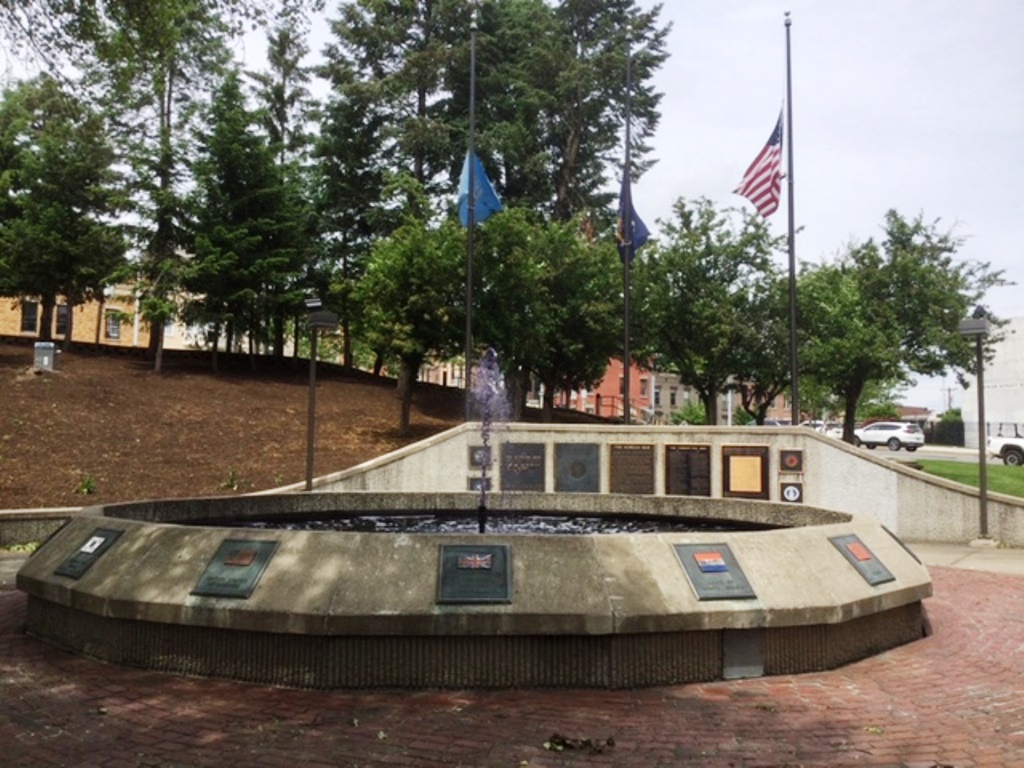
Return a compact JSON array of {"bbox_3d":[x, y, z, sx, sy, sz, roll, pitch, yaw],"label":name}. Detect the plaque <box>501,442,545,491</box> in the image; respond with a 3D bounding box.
[{"bbox_3d":[0.216,1.639,17.702,0.851,0.984,0.050,1,-5,-3],"label":"plaque"}]

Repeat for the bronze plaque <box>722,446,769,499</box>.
[{"bbox_3d":[4.636,1.798,18.207,0.910,1.160,0.060,0,-5,8],"label":"bronze plaque"}]

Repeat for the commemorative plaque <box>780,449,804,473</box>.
[{"bbox_3d":[5.495,1.516,17.995,0.459,0.440,0.050,1,-5,-3],"label":"commemorative plaque"}]

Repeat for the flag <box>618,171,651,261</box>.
[{"bbox_3d":[2.685,-3.756,20.601,0.720,2.131,0.400,0,-5,6],"label":"flag"}]

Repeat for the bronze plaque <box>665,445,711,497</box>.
[{"bbox_3d":[3.434,1.710,17.868,0.897,1.019,0.050,1,-5,-3],"label":"bronze plaque"}]

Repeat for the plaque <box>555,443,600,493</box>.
[{"bbox_3d":[1.266,1.658,17.757,0.872,0.999,0.050,1,-5,-3],"label":"plaque"}]

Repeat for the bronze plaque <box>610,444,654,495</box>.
[{"bbox_3d":[2.433,1.771,18.518,0.910,1.136,0.060,0,-5,8],"label":"bronze plaque"}]

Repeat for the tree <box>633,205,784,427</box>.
[{"bbox_3d":[5.393,-1.869,25.285,4.212,6.626,4.200,1,-5,0],"label":"tree"}]

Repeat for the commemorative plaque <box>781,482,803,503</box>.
[{"bbox_3d":[5.503,2.156,18.053,0.440,0.411,0.050,0,-5,8],"label":"commemorative plaque"}]

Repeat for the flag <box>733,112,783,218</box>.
[{"bbox_3d":[5.379,-4.827,20.093,1.080,2.448,0.400,0,-5,8],"label":"flag"}]

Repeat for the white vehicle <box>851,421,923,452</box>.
[{"bbox_3d":[21.626,3.137,53.833,1.850,1.680,4.600,4,-6,-36],"label":"white vehicle"}]

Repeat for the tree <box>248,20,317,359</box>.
[{"bbox_3d":[-10.275,-8.731,40.892,3.600,15.541,3.600,1,-5,0],"label":"tree"}]

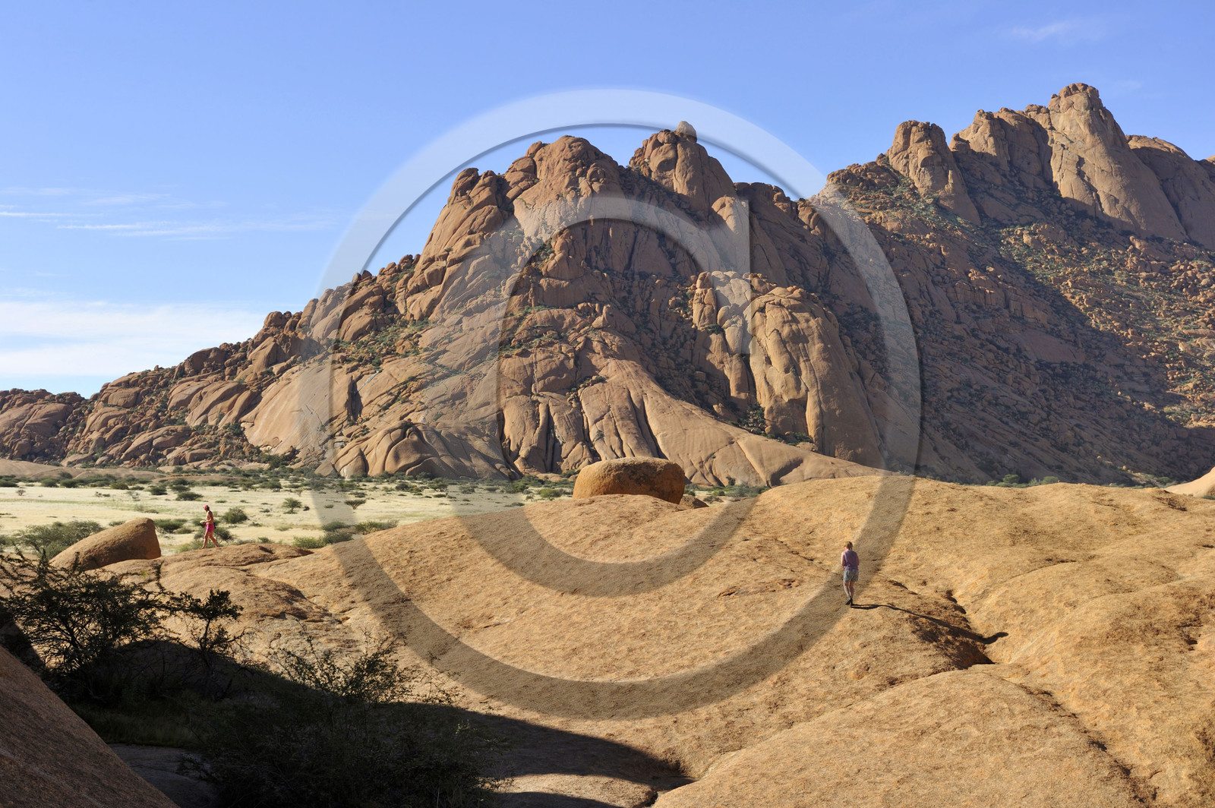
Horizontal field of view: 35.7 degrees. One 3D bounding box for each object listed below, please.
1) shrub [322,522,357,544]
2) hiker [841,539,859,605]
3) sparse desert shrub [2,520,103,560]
[{"bbox_3d":[-19.138,9.228,135.000,2.500,1.600,2.300,0,-1,0],"label":"shrub"},{"bbox_3d":[6.268,4.378,48.800,0.450,1.640,0.380,0,-1,-14],"label":"hiker"},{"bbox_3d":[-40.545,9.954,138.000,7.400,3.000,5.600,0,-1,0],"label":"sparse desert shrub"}]

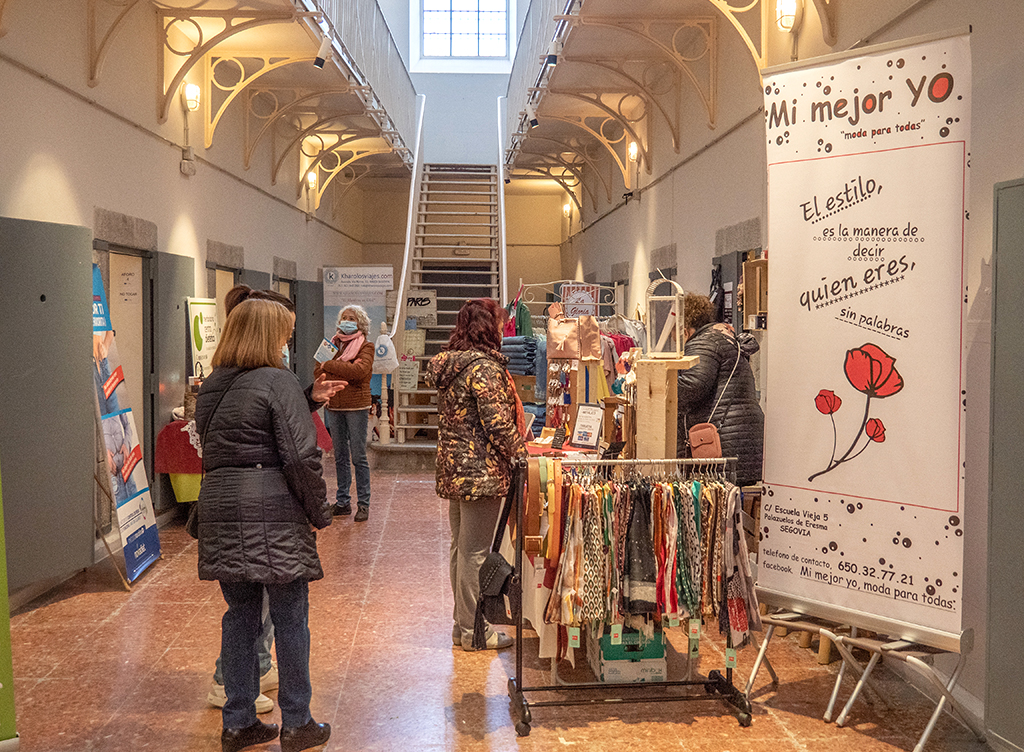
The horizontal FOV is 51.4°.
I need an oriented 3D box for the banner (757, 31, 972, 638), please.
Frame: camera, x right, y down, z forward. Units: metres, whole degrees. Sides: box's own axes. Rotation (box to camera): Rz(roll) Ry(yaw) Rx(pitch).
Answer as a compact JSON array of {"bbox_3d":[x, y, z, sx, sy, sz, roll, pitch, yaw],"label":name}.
[{"bbox_3d":[1.265,-0.115,3.929,0.160,2.120,0.850,-3,5,-42],"label":"banner"}]

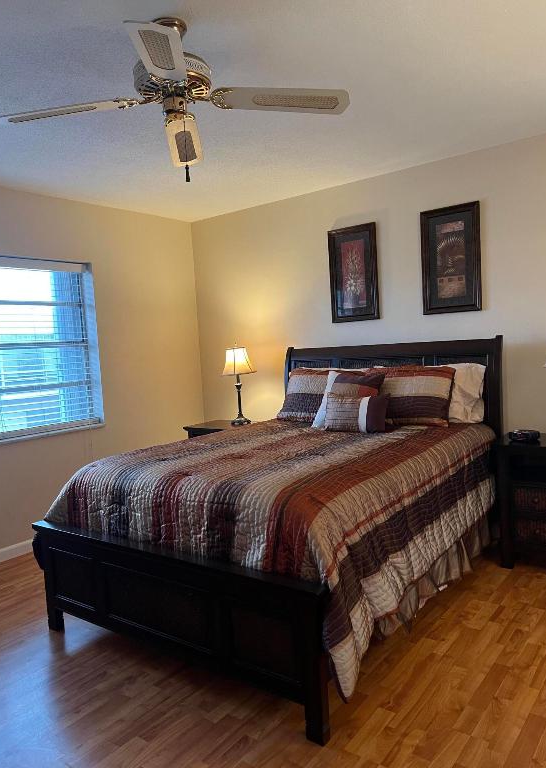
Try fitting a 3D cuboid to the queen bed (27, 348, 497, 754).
[{"bbox_3d":[0.163,0.445,3.187,1.723,1.288,2.292,0,5,37],"label":"queen bed"}]

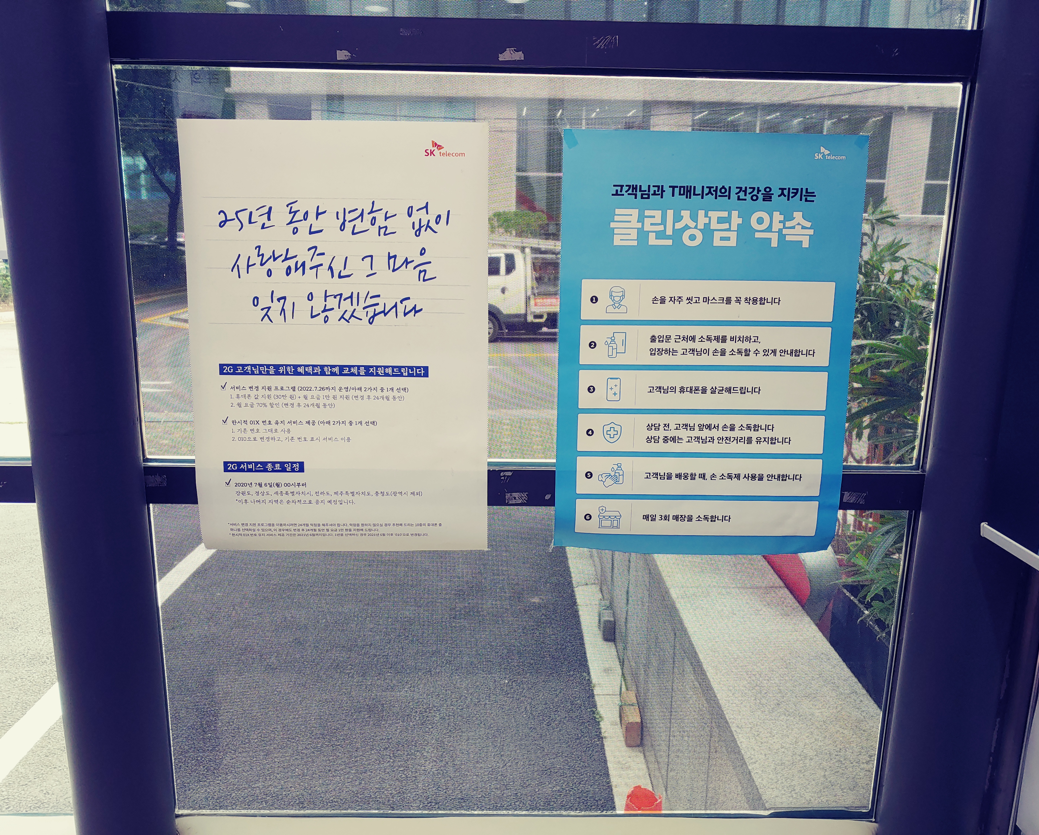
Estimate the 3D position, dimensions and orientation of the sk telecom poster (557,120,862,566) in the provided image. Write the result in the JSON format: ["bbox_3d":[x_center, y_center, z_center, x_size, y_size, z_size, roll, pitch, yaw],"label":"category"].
[{"bbox_3d":[0.267,-0.096,1.142,0.420,0.594,0.020,1,9,0],"label":"sk telecom poster"}]

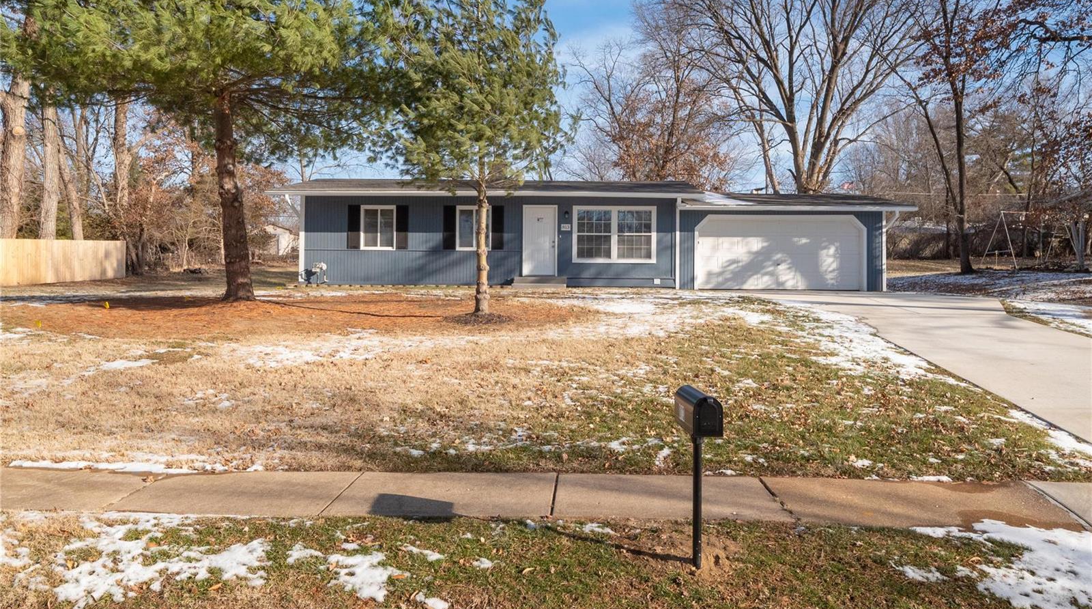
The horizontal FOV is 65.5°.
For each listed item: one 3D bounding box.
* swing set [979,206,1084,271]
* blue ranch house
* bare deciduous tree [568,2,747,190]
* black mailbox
[{"bbox_3d":[18.484,-2.465,32.300,3.600,2.000,1.400,0,2,-25],"label":"swing set"},{"bbox_3d":[1.412,-2.493,29.903,19.268,3.794,9.500,0,1,2],"label":"blue ranch house"},{"bbox_3d":[6.077,-8.772,45.820,9.600,14.962,9.200,0,1,0],"label":"bare deciduous tree"},{"bbox_3d":[0.925,0.642,5.150,0.168,0.228,0.520,0,1,-4],"label":"black mailbox"}]

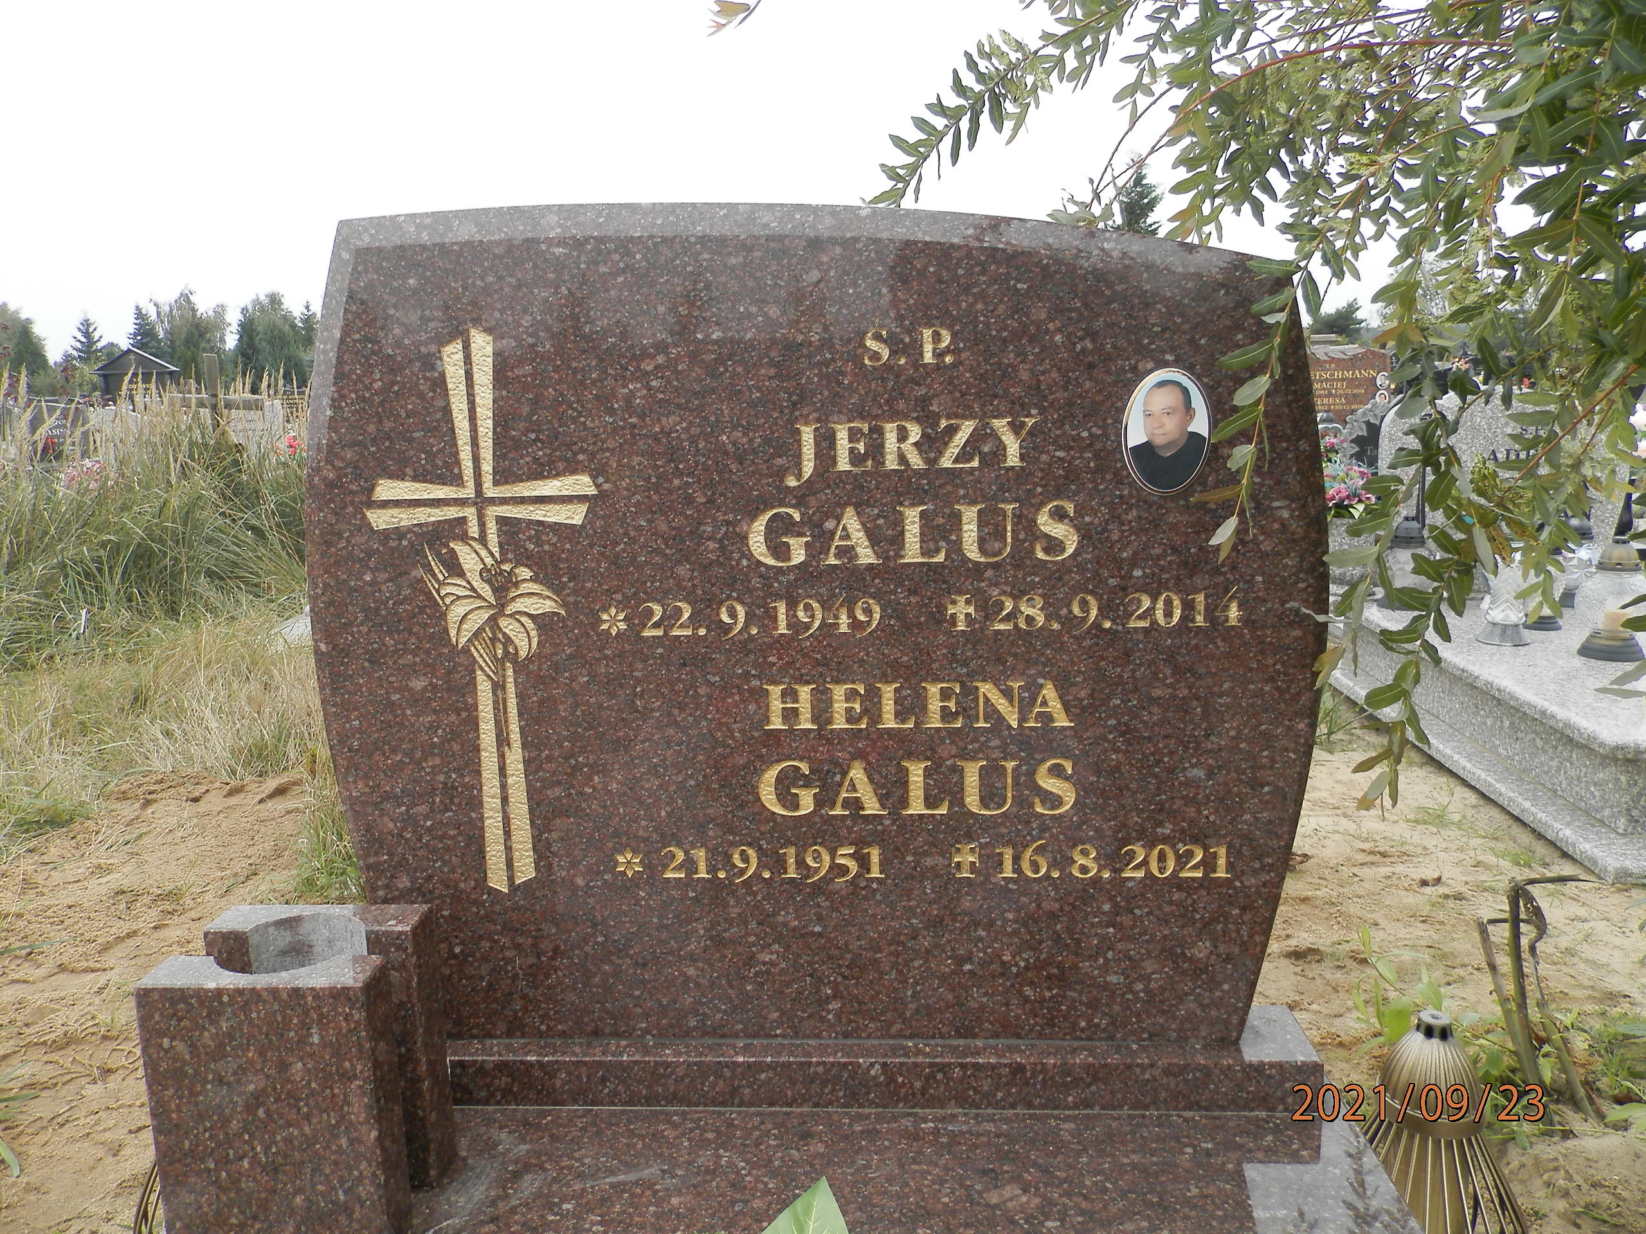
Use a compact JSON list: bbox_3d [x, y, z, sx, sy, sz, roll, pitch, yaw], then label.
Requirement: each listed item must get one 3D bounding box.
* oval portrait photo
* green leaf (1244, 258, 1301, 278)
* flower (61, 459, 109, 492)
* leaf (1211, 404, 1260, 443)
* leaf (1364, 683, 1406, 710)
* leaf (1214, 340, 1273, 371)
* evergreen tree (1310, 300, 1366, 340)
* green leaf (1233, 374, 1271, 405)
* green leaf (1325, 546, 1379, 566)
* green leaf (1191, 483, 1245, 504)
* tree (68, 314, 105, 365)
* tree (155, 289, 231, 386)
[{"bbox_3d":[0.344,-0.185,1.187,0.089,0.126,0.011,-1,11,3],"label":"oval portrait photo"},{"bbox_3d":[0.409,-0.319,1.080,0.051,0.015,0.014,7,19,0],"label":"green leaf"},{"bbox_3d":[-6.830,-1.297,11.000,0.450,0.340,0.360,-1,11,3],"label":"flower"},{"bbox_3d":[0.374,-0.175,1.080,0.055,0.015,0.014,-34,-4,0],"label":"leaf"},{"bbox_3d":[0.512,0.071,1.080,0.042,0.021,0.014,-18,-12,0],"label":"leaf"},{"bbox_3d":[0.383,-0.238,1.080,0.061,0.015,0.014,-27,2,0],"label":"leaf"},{"bbox_3d":[17.288,-8.789,40.354,2.500,3.823,2.400,-1,11,3],"label":"evergreen tree"},{"bbox_3d":[0.390,-0.207,1.080,0.042,0.016,0.014,-35,-3,0],"label":"green leaf"},{"bbox_3d":[0.480,-0.058,1.080,0.052,0.019,0.014,-8,0,0],"label":"green leaf"},{"bbox_3d":[0.358,-0.112,1.080,0.051,0.012,0.014,-18,0,0],"label":"green leaf"},{"bbox_3d":[-27.839,-9.141,45.438,2.200,4.729,2.200,-1,11,3],"label":"tree"},{"bbox_3d":[-25.453,-10.374,48.545,3.300,5.889,3.100,-1,11,3],"label":"tree"}]

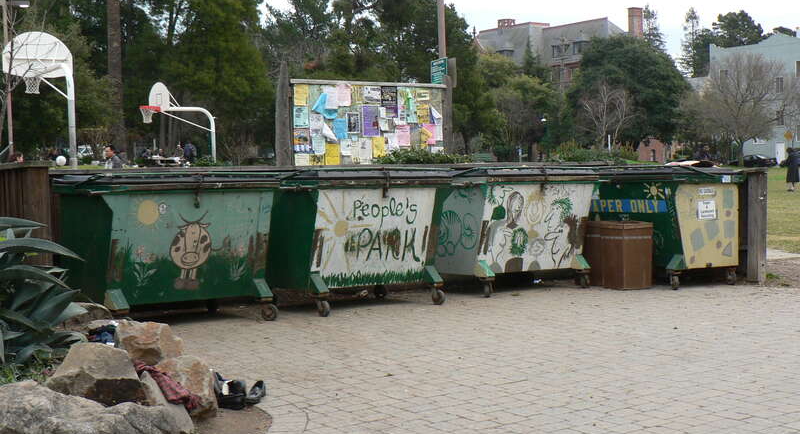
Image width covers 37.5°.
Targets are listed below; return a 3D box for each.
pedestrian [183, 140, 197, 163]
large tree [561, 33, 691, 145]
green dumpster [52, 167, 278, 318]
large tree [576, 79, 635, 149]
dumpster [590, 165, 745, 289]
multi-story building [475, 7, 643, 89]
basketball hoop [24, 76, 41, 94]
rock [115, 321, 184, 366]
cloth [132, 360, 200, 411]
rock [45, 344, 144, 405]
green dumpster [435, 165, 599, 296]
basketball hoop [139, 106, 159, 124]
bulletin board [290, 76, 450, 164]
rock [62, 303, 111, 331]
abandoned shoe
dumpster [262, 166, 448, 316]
[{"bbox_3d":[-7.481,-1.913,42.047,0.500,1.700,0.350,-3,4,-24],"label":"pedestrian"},{"bbox_3d":[16.912,-8.624,88.000,9.300,10.000,9.300,-1,3,0],"label":"large tree"},{"bbox_3d":[-2.279,0.315,11.858,1.791,1.480,1.280,-3,4,-36],"label":"green dumpster"},{"bbox_3d":[11.333,-5.432,65.000,3.200,4.400,3.200,-1,3,0],"label":"large tree"},{"bbox_3d":[3.368,0.092,15.182,1.280,1.480,1.680,-4,4,-36],"label":"dumpster"},{"bbox_3d":[18.855,-16.205,142.000,12.000,17.000,27.000,-3,4,-28],"label":"multi-story building"},{"bbox_3d":[-7.296,-2.651,23.400,0.450,0.450,0.500,-3,4,-27],"label":"basketball hoop"},{"bbox_3d":[-1.998,1.017,9.400,0.540,0.350,0.460,-1,3,0],"label":"rock"},{"bbox_3d":[-1.541,1.112,7.780,0.420,0.300,0.330,-2,3,-17],"label":"cloth"},{"bbox_3d":[-1.989,1.036,7.700,0.620,0.430,0.500,-3,4,-25],"label":"rock"},{"bbox_3d":[1.331,0.112,14.234,1.736,1.480,1.280,-3,4,-35],"label":"green dumpster"},{"bbox_3d":[-7.439,-3.044,35.000,0.600,0.460,0.480,-3,4,-25],"label":"basketball hoop"},{"bbox_3d":[-0.390,-1.209,16.300,2.600,1.300,0.120,-3,4,-36],"label":"bulletin board"},{"bbox_3d":[-2.633,0.861,9.900,0.420,0.300,0.380,-3,4,-25],"label":"rock"},{"bbox_3d":[-0.993,1.206,8.100,0.100,0.120,0.250,0,3,16],"label":"abandoned shoe"},{"bbox_3d":[-0.518,0.208,12.700,1.680,1.480,1.280,-4,4,-36],"label":"dumpster"}]

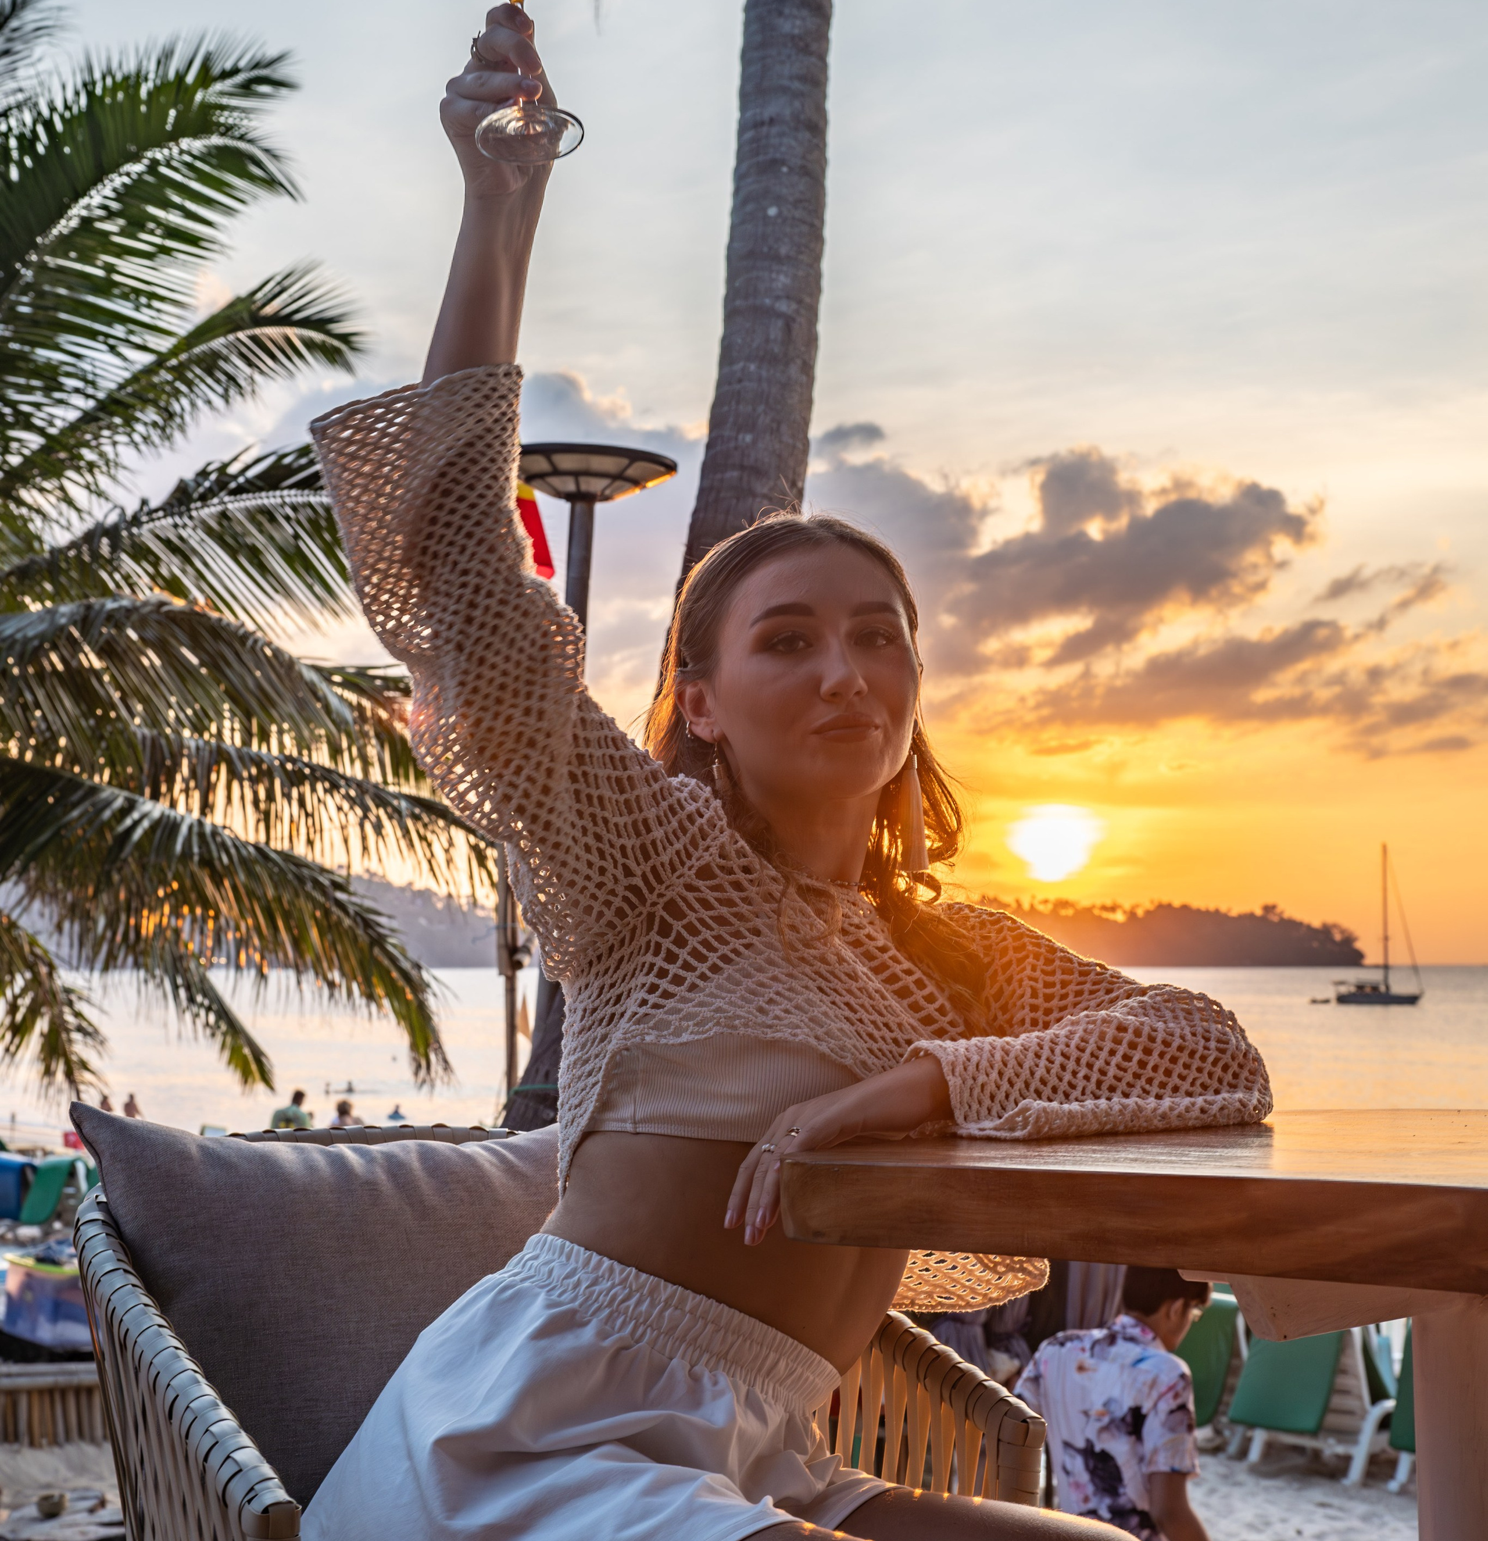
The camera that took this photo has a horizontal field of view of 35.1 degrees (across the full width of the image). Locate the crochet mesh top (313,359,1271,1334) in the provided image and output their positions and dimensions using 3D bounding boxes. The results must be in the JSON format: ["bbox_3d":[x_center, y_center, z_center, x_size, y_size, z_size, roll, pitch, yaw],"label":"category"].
[{"bbox_3d":[0.035,0.095,1.680,0.750,0.620,0.360,4,-6,-38],"label":"crochet mesh top"}]

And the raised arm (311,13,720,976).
[{"bbox_3d":[-0.135,-0.155,1.500,0.280,0.600,0.200,-9,6,-39],"label":"raised arm"}]

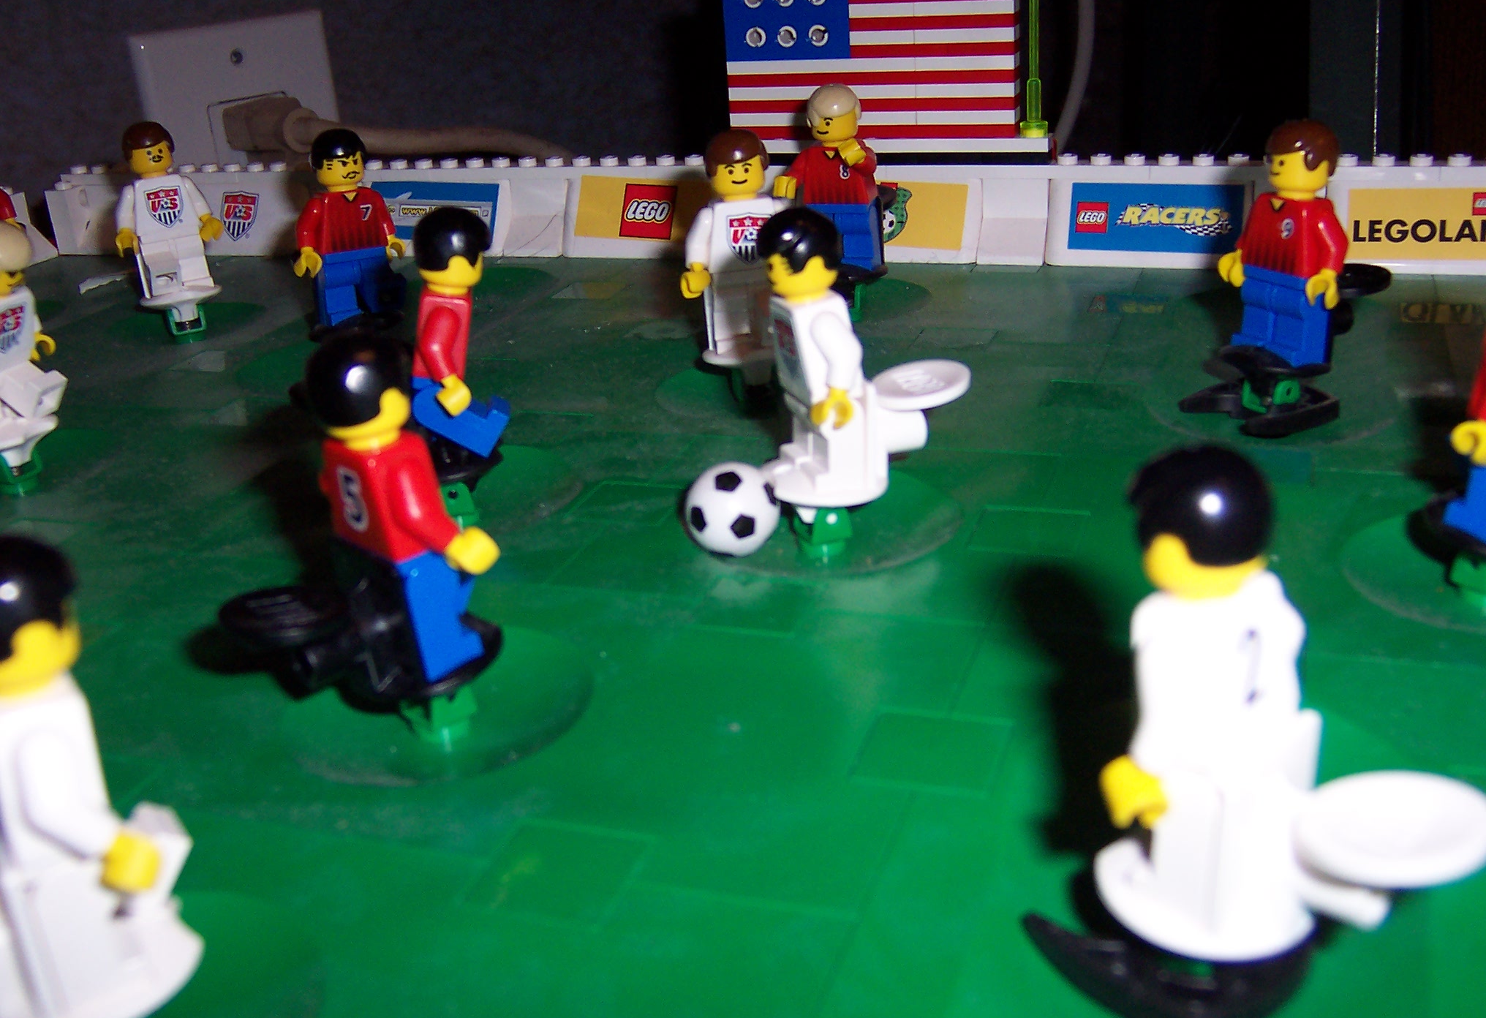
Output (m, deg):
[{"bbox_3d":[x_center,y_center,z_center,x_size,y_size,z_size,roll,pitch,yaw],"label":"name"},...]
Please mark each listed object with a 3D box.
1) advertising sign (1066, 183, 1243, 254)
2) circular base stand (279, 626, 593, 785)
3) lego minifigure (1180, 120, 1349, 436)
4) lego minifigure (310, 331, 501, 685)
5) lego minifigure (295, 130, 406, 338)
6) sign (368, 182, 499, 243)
[{"bbox_3d":[0.096,-0.067,0.359,0.040,0.016,0.003,4,-1,19],"label":"advertising sign"},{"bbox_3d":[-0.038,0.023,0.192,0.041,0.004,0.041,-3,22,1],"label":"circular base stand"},{"bbox_3d":[0.094,-0.043,0.270,0.022,0.049,0.028,-7,20,-24],"label":"lego minifigure"},{"bbox_3d":[-0.042,-0.001,0.186,0.015,0.043,0.027,-25,26,-35],"label":"lego minifigure"},{"bbox_3d":[-0.088,-0.061,0.340,0.027,0.044,0.015,-19,26,-38],"label":"lego minifigure"},{"bbox_3d":[-0.084,-0.081,0.421,0.040,0.016,0.003,4,-1,19],"label":"sign"}]

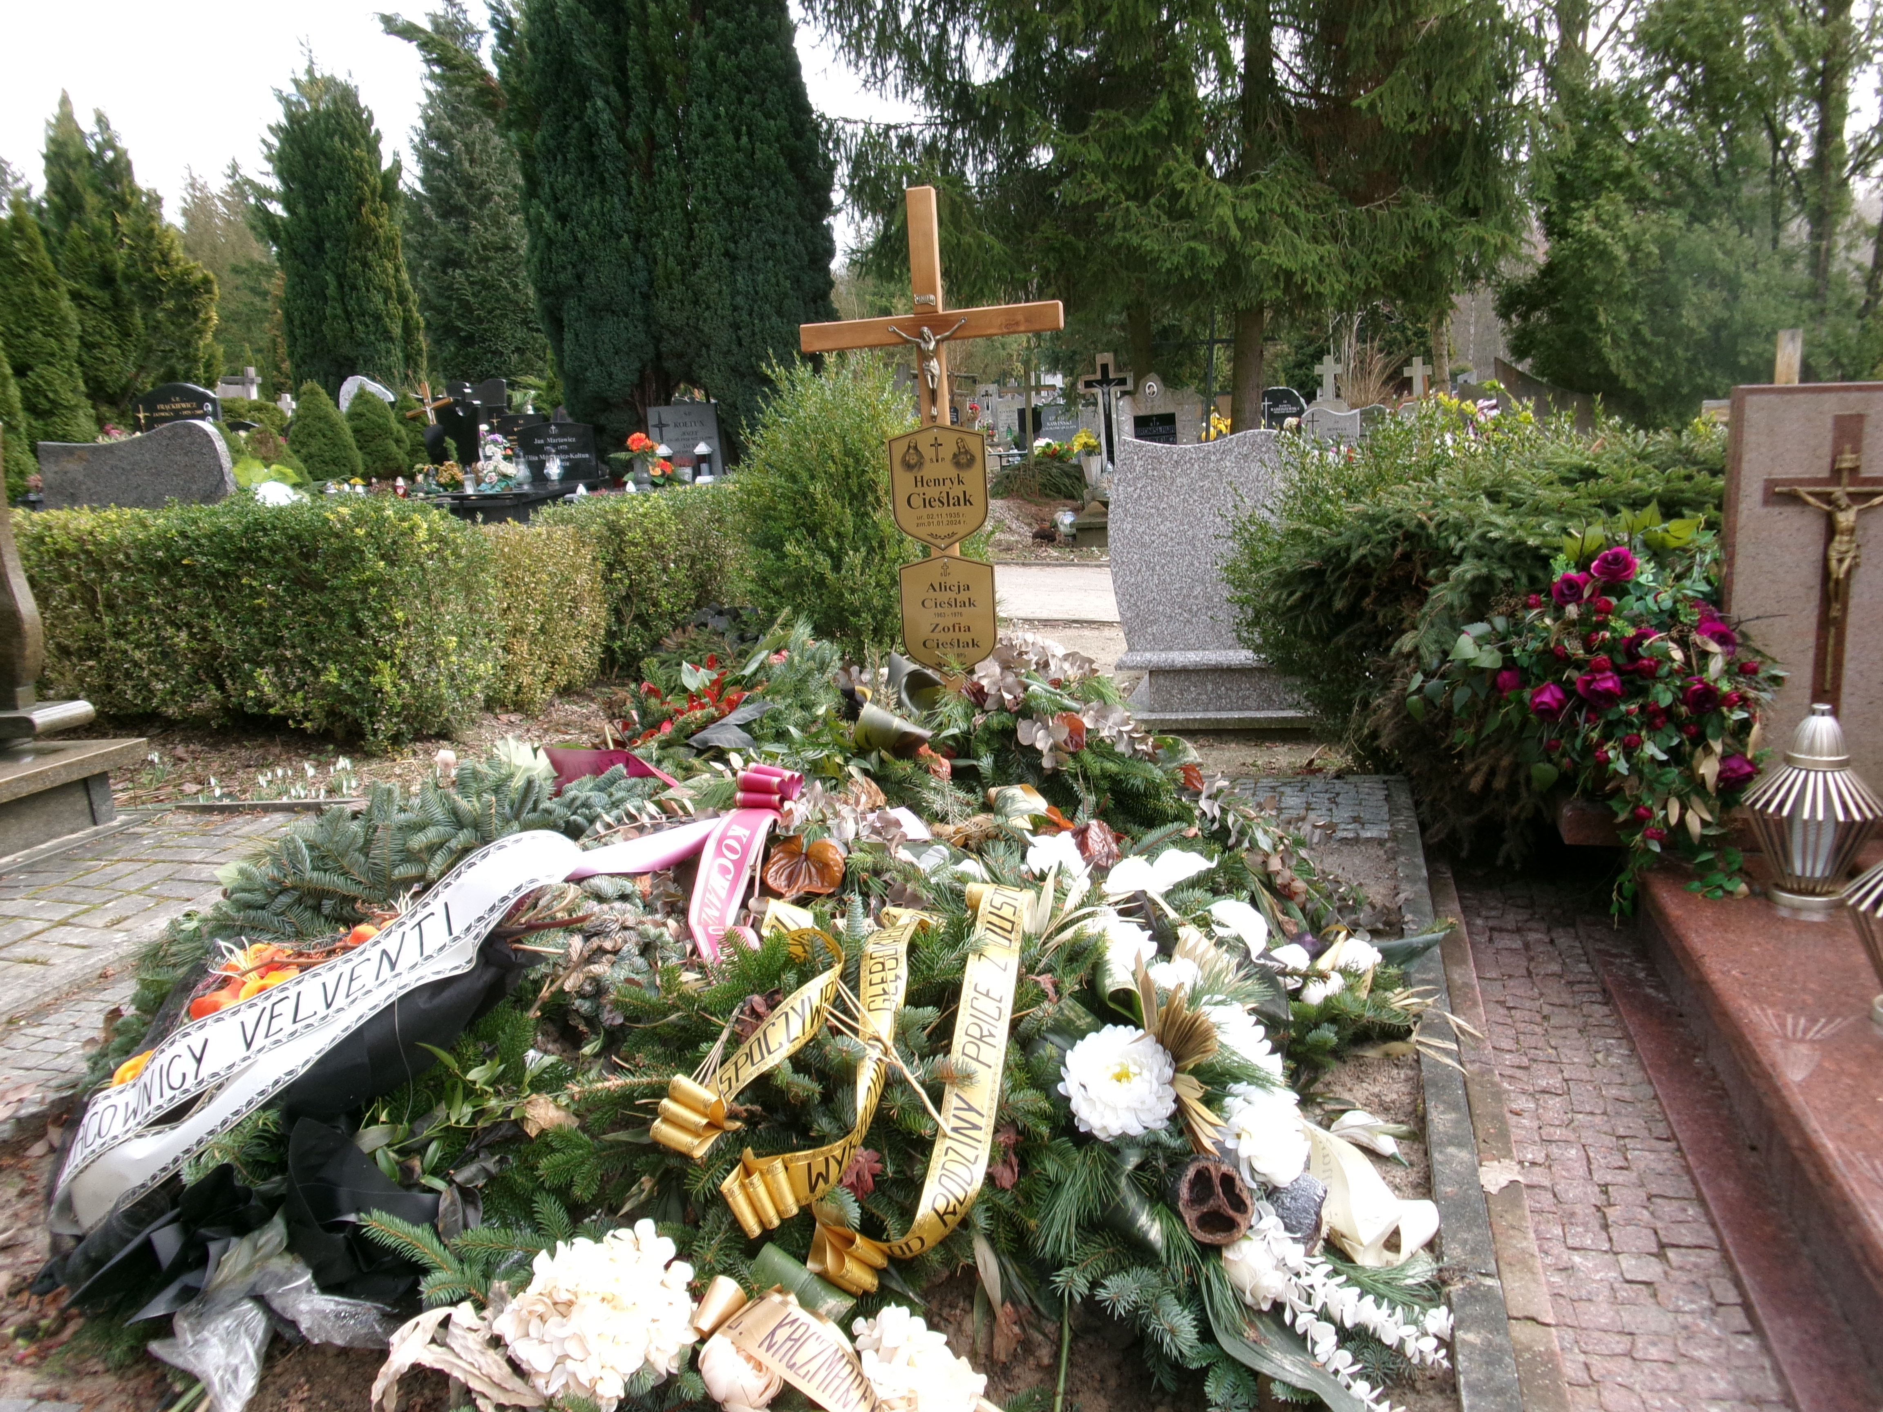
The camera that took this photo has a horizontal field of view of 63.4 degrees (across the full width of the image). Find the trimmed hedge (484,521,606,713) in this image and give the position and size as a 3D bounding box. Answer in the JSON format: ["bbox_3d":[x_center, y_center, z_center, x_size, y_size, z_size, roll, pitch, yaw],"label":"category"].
[{"bbox_3d":[-2.023,-0.456,7.800,0.520,0.860,0.700,1,12,18],"label":"trimmed hedge"}]

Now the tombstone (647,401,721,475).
[{"bbox_3d":[-2.262,-2.340,13.500,0.620,0.680,0.140,-1,12,8],"label":"tombstone"}]

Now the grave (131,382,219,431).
[{"bbox_3d":[-8.028,-3.021,16.000,0.900,0.780,0.120,-3,12,0],"label":"grave"}]

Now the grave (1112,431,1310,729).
[{"bbox_3d":[1.190,-0.528,6.400,0.950,1.200,0.300,0,12,11],"label":"grave"}]

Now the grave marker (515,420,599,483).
[{"bbox_3d":[-3.648,-2.409,14.500,0.760,0.580,0.120,-3,12,0],"label":"grave marker"}]

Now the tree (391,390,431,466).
[{"bbox_3d":[-5.389,-2.807,15.500,0.480,0.820,0.480,-3,12,0],"label":"tree"}]

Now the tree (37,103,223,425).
[{"bbox_3d":[-11.473,-6.095,21.500,2.200,4.900,2.200,-3,12,0],"label":"tree"}]

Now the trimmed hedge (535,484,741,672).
[{"bbox_3d":[-1.773,-0.769,9.200,0.600,0.850,2.200,0,12,14],"label":"trimmed hedge"}]

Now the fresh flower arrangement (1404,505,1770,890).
[{"bbox_3d":[1.603,-0.013,3.750,0.760,0.860,0.520,-1,12,8],"label":"fresh flower arrangement"}]

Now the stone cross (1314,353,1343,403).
[{"bbox_3d":[6.096,-5.146,24.000,0.440,0.780,0.140,-2,12,5],"label":"stone cross"}]

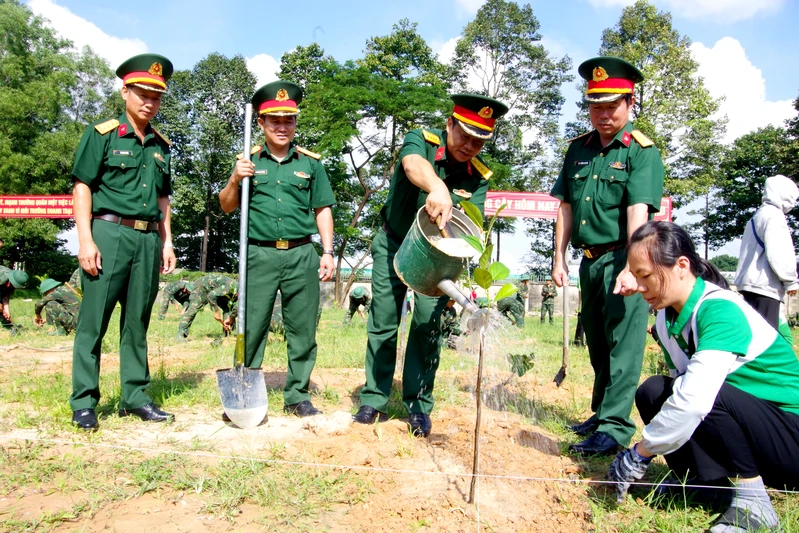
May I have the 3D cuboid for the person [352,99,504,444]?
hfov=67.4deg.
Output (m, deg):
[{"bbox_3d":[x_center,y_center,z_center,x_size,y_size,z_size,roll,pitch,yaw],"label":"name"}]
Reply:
[{"bbox_3d":[0.146,-0.025,3.020,0.600,1.640,0.600,3,-3,-25],"label":"person"}]

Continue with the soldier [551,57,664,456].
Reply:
[{"bbox_3d":[0.951,-0.064,2.740,0.500,1.760,0.400,0,-3,33],"label":"soldier"}]

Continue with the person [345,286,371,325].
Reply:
[{"bbox_3d":[-1.037,0.963,14.800,0.650,0.950,0.750,2,-3,-7],"label":"person"}]

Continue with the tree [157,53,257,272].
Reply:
[{"bbox_3d":[-12.815,-6.274,40.000,7.200,16.000,6.800,1,-3,0],"label":"tree"}]

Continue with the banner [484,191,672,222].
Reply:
[{"bbox_3d":[5.740,-2.002,20.000,6.600,0.780,0.060,1,-3,-1],"label":"banner"}]

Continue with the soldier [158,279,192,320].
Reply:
[{"bbox_3d":[-5.805,0.859,15.600,0.850,1.060,0.520,0,-3,32],"label":"soldier"}]

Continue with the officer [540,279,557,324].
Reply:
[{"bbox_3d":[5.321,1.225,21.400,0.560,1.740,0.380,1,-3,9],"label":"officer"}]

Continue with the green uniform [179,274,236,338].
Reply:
[{"bbox_3d":[-3.248,0.687,10.300,1.050,1.080,0.550,0,-3,28],"label":"green uniform"}]

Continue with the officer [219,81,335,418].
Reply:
[{"bbox_3d":[-0.651,-0.101,3.200,0.600,1.770,0.380,2,-3,-13],"label":"officer"}]

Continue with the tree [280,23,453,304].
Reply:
[{"bbox_3d":[-1.872,-5.787,34.000,9.600,16.000,8.600,1,-3,0],"label":"tree"}]

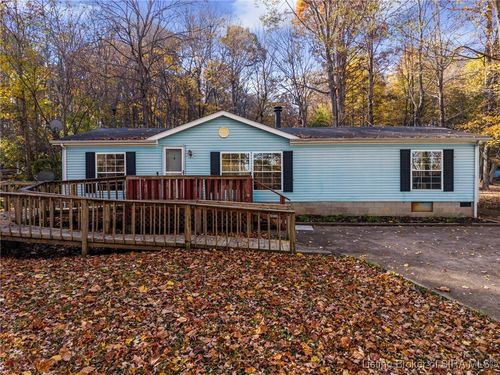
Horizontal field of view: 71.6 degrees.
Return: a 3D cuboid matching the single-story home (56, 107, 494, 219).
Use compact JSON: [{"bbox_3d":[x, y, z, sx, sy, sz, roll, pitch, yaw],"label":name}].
[{"bbox_3d":[0.720,-1.170,17.200,16.900,4.500,7.700,0,2,3],"label":"single-story home"}]

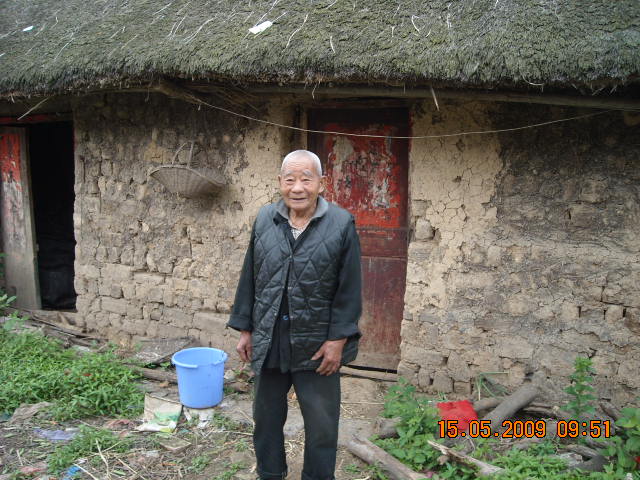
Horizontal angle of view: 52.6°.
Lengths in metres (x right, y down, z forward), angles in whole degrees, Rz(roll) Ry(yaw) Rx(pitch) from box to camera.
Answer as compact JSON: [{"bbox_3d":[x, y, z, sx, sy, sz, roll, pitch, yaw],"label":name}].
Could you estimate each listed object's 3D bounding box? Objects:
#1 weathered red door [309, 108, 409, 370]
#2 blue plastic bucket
[{"bbox_3d":[0.248,0.018,4.232,0.661,1.714,0.050,3,11,16],"label":"weathered red door"},{"bbox_3d":[-0.689,0.802,3.743,0.323,0.260,0.316,0,10,0],"label":"blue plastic bucket"}]

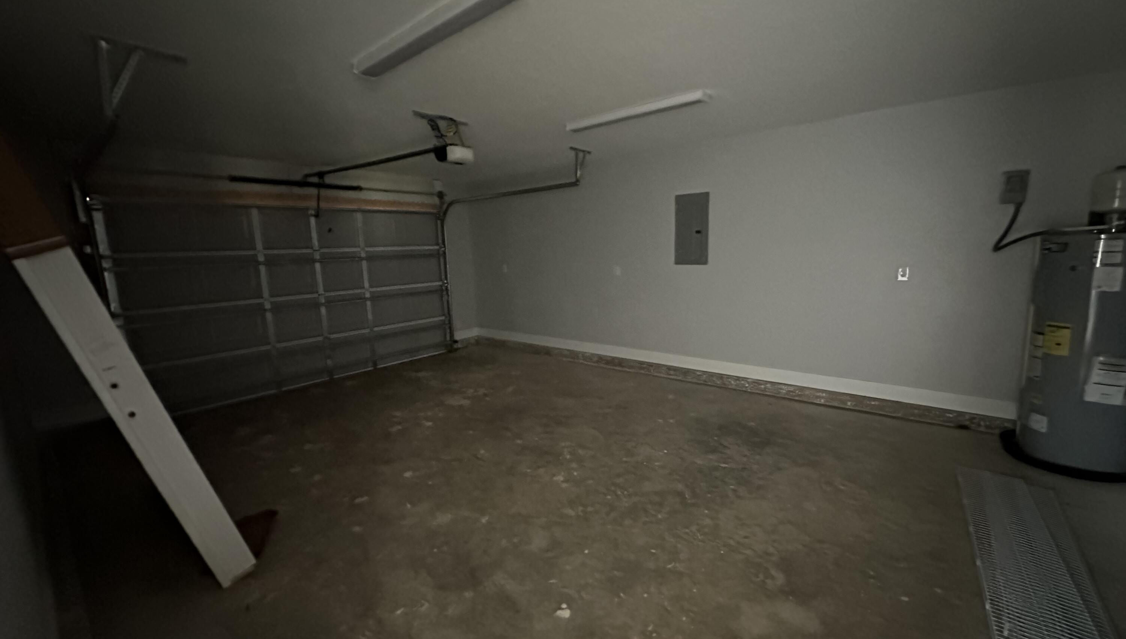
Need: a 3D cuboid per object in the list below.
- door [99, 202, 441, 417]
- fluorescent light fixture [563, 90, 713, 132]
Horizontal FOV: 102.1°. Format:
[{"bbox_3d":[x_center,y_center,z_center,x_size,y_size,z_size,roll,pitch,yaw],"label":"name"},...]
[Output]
[{"bbox_3d":[-3.040,-0.293,5.646,0.080,2.150,3.680,6,12,40],"label":"door"},{"bbox_3d":[0.568,-1.657,3.676,1.220,0.075,0.135,6,12,40],"label":"fluorescent light fixture"}]

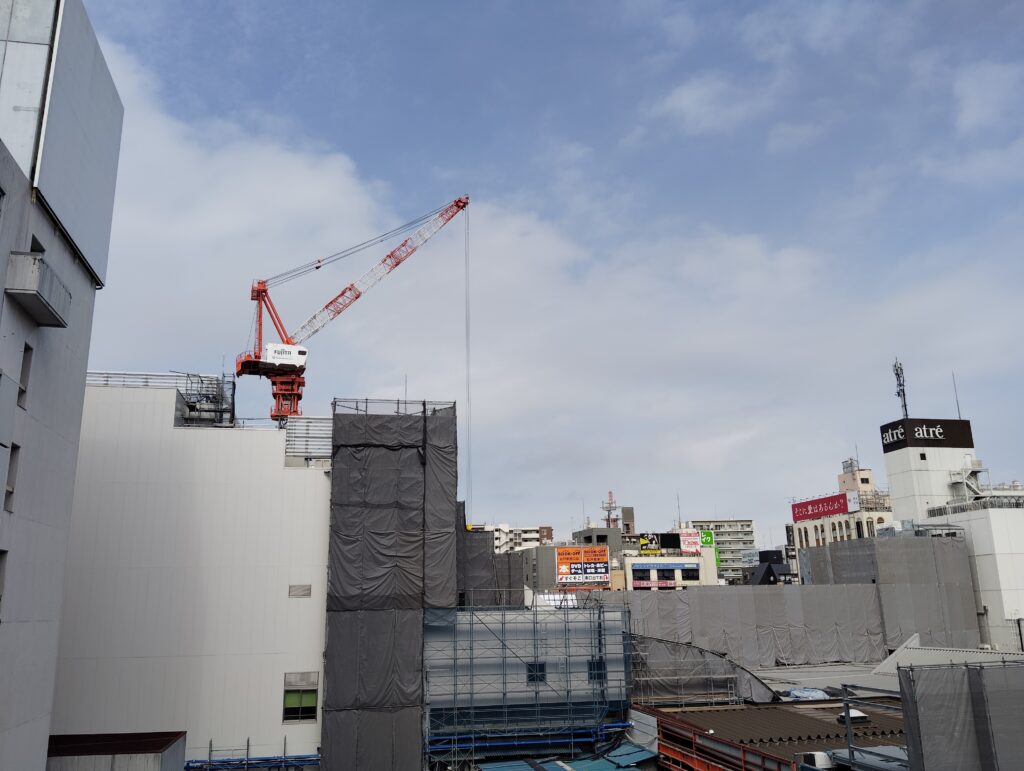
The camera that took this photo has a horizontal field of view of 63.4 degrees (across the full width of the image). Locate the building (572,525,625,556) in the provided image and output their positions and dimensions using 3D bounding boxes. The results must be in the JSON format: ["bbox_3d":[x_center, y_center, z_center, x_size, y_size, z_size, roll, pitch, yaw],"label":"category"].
[{"bbox_3d":[17.265,43.143,172.309,9.000,27.000,11.000,2,-15,-12],"label":"building"}]

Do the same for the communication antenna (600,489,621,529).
[{"bbox_3d":[22.567,28.701,188.831,3.800,9.610,3.800,2,-15,-12],"label":"communication antenna"}]

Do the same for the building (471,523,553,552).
[{"bbox_3d":[-0.397,60.527,271.439,25.500,28.000,12.000,2,-15,-12],"label":"building"}]

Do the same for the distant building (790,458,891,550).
[{"bbox_3d":[67.695,35.053,162.199,12.000,38.520,20.300,2,-15,-12],"label":"distant building"}]

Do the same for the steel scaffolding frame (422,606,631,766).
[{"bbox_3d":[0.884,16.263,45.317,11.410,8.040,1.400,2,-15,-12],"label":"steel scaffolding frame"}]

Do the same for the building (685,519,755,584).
[{"bbox_3d":[67.886,58.903,274.537,19.500,27.000,12.000,2,-15,-12],"label":"building"}]

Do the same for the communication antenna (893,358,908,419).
[{"bbox_3d":[48.768,0.532,103.542,1.200,8.150,1.200,2,-15,-12],"label":"communication antenna"}]

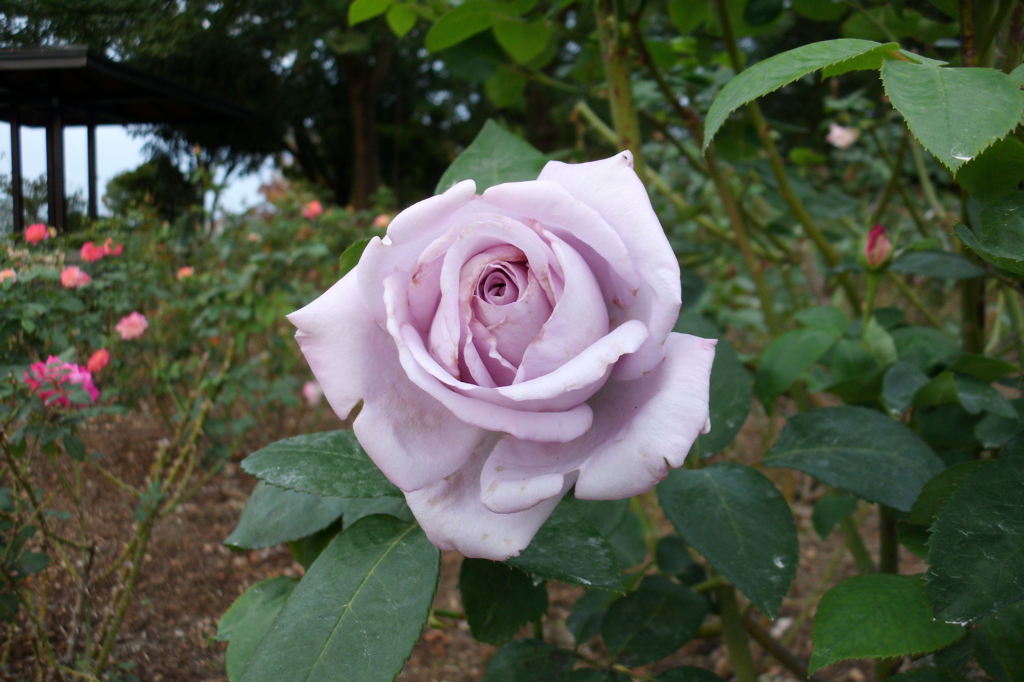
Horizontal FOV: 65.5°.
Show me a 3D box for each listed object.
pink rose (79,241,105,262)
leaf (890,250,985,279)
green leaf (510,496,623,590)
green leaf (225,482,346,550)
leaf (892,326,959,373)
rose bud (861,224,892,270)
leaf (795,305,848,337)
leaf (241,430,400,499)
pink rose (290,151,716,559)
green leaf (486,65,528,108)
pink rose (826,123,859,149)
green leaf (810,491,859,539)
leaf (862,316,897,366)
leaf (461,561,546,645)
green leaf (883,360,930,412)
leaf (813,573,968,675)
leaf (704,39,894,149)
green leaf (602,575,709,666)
[{"bbox_3d":[-1.314,-0.281,2.500,0.080,0.070,0.075,0,4,-11],"label":"pink rose"},{"bbox_3d":[0.240,-0.043,0.450,0.054,0.010,0.029,1,27,2],"label":"leaf"},{"bbox_3d":[0.015,0.066,0.268,0.056,0.009,0.037,25,30,18],"label":"green leaf"},{"bbox_3d":[-0.075,0.060,0.280,0.054,0.009,0.034,-20,27,-14],"label":"green leaf"},{"bbox_3d":[0.238,0.004,0.460,0.041,0.008,0.031,9,37,3],"label":"leaf"},{"bbox_3d":[0.202,-0.052,0.440,0.016,0.027,0.016,5,7,0],"label":"rose bud"},{"bbox_3d":[0.203,-0.013,0.520,0.038,0.010,0.028,-10,41,-2],"label":"leaf"},{"bbox_3d":[-0.059,0.040,0.262,0.061,0.010,0.036,-2,27,2],"label":"leaf"},{"bbox_3d":[-0.003,0.005,0.240,0.120,0.112,0.070,0,-18,0],"label":"pink rose"},{"bbox_3d":[-0.006,-0.218,0.680,0.035,0.040,0.010,0,37,0],"label":"green leaf"},{"bbox_3d":[0.685,-0.426,1.650,0.064,0.055,0.060,2,4,11],"label":"pink rose"},{"bbox_3d":[0.203,0.109,0.500,0.026,0.035,0.009,27,-32,11],"label":"green leaf"},{"bbox_3d":[0.203,0.000,0.440,0.019,0.031,0.008,-6,-14,-38],"label":"leaf"},{"bbox_3d":[-0.004,0.109,0.340,0.036,0.050,0.010,5,-30,10],"label":"leaf"},{"bbox_3d":[0.238,0.027,0.480,0.028,0.034,0.010,7,-35,19],"label":"green leaf"},{"bbox_3d":[0.155,0.117,0.330,0.060,0.012,0.040,-19,42,-13],"label":"leaf"},{"bbox_3d":[0.100,-0.090,0.280,0.076,0.020,0.034,-31,24,-8],"label":"leaf"},{"bbox_3d":[0.065,0.127,0.360,0.049,0.008,0.035,-26,44,-20],"label":"green leaf"}]

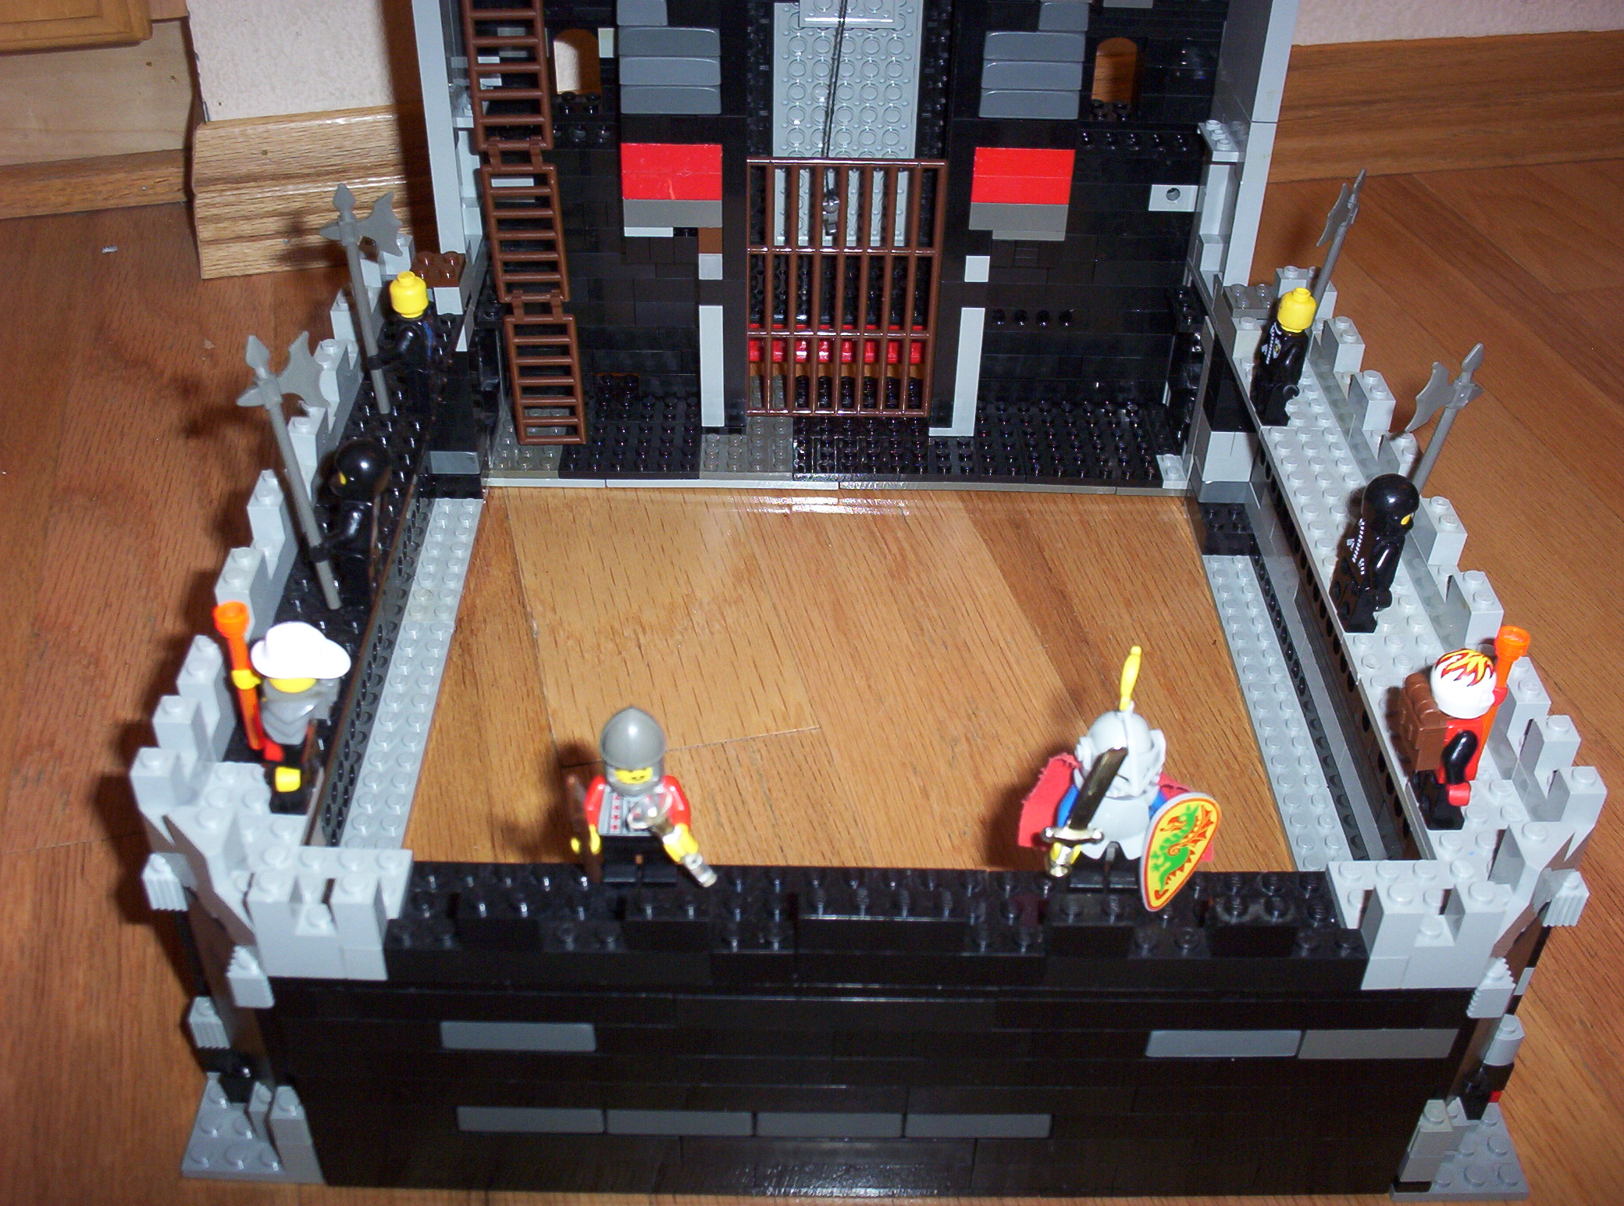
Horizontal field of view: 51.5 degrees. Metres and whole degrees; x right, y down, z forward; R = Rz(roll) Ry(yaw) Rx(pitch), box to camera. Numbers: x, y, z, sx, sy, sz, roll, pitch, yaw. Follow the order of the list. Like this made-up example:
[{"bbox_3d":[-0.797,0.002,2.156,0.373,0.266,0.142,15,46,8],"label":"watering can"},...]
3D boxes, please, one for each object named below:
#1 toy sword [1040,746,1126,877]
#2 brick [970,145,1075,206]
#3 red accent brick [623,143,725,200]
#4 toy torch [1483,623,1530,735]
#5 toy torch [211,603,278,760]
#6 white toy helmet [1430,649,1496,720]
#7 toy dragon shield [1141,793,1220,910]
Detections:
[{"bbox_3d":[0.053,0.040,0.324,0.013,0.033,0.004,4,33,-21],"label":"toy sword"},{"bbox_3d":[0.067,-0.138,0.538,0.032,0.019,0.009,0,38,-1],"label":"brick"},{"bbox_3d":[-0.044,-0.139,0.536,0.032,0.019,0.009,0,38,-1],"label":"red accent brick"},{"bbox_3d":[0.148,0.022,0.365,0.007,0.038,0.007,-2,38,1],"label":"toy torch"},{"bbox_3d":[-0.122,0.017,0.361,0.007,0.039,0.007,3,38,-2],"label":"toy torch"},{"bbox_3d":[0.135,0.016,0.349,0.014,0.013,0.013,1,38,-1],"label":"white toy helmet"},{"bbox_3d":[0.070,0.047,0.327,0.016,0.025,0.005,4,23,-31],"label":"toy dragon shield"}]

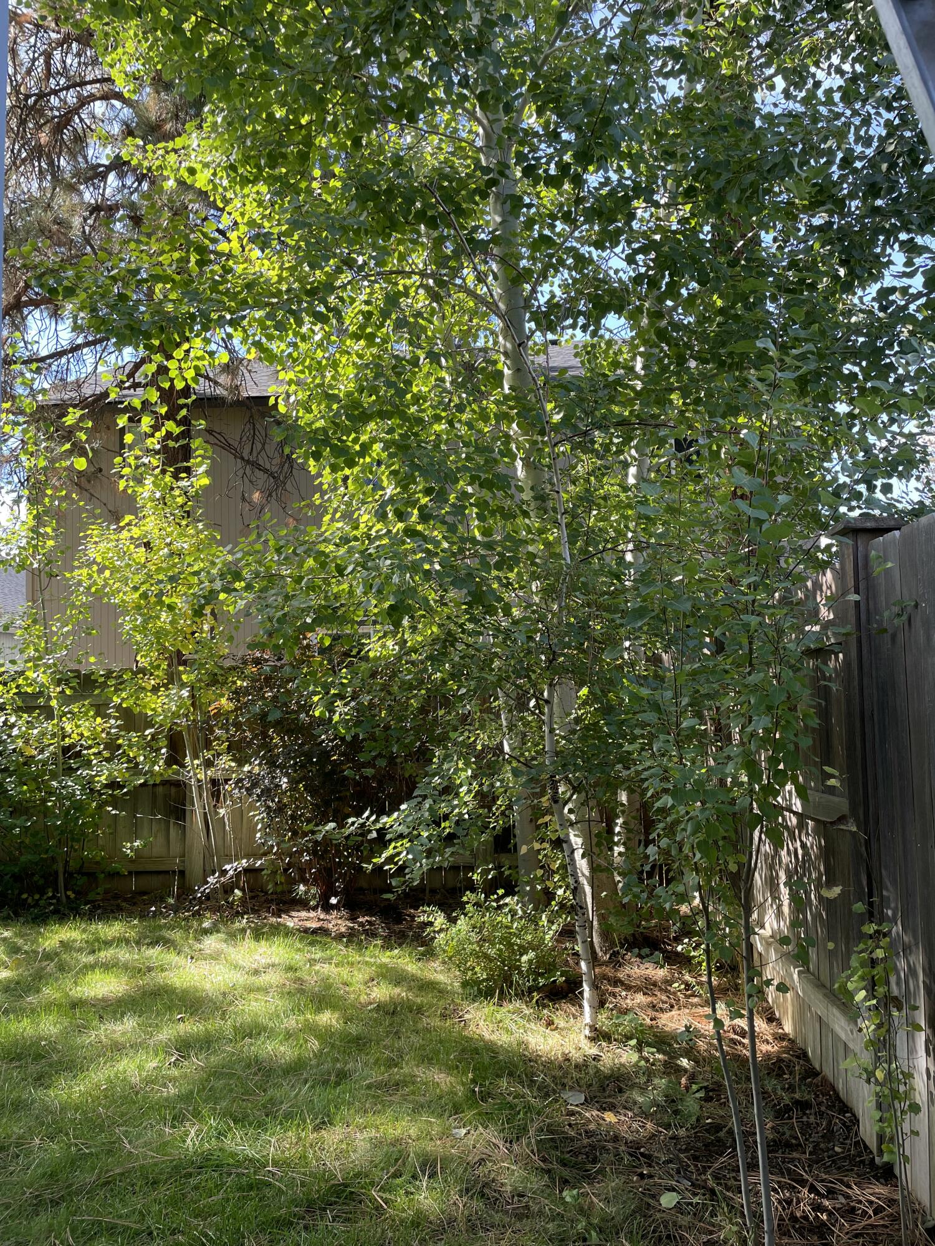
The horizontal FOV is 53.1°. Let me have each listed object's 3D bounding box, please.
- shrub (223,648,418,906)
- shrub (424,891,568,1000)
[{"bbox_3d":[-1.090,1.145,6.950,1.380,1.880,1.200,-1,-5,2],"label":"shrub"},{"bbox_3d":[0.150,1.620,4.860,0.740,0.470,0.680,-1,-5,2],"label":"shrub"}]

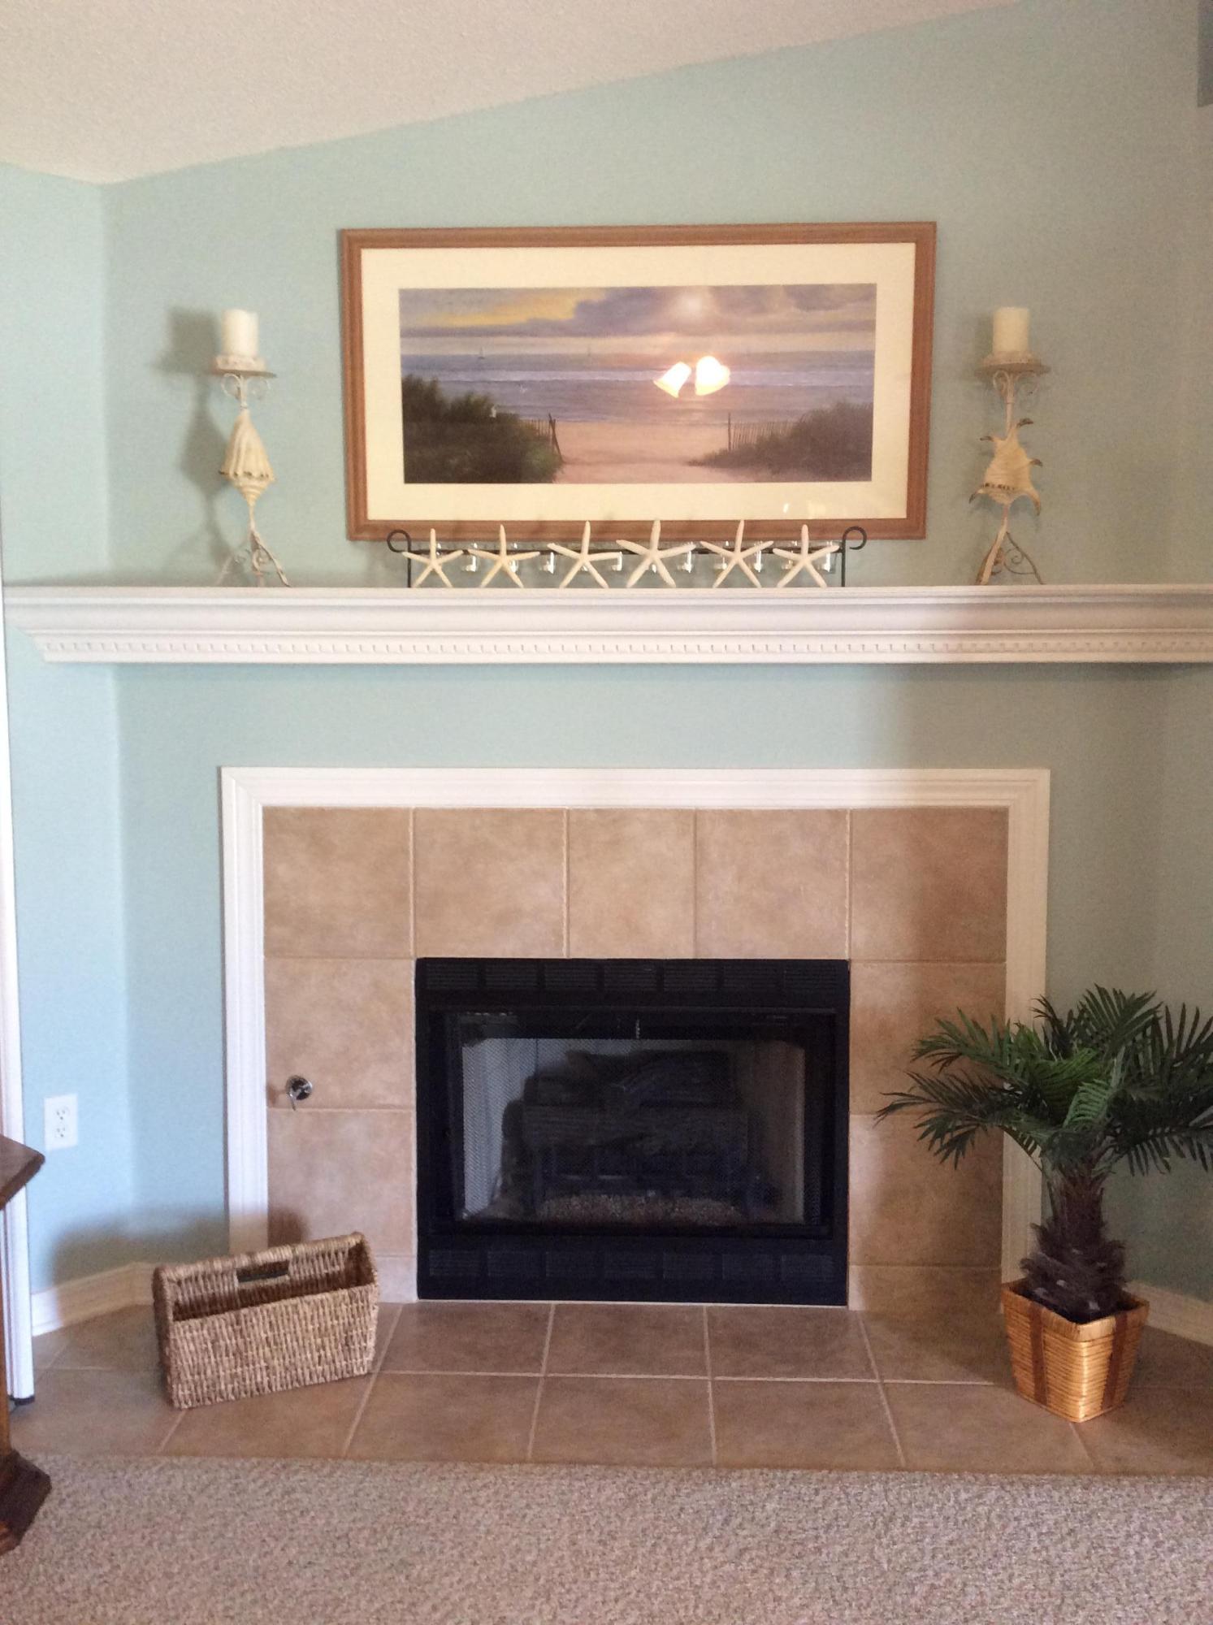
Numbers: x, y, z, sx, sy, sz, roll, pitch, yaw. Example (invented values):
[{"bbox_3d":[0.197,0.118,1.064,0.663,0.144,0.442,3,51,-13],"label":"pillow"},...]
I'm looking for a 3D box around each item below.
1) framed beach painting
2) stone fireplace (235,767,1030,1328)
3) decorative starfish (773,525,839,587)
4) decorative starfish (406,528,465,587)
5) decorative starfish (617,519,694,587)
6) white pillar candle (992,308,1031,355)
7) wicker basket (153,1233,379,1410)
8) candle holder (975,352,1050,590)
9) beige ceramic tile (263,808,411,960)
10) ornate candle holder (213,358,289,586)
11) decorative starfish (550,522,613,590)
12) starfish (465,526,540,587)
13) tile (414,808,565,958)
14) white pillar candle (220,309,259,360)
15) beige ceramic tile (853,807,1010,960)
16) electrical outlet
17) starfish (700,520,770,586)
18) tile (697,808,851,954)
[{"bbox_3d":[0.061,-0.883,3.112,1.212,0.627,0.030,0,9,2],"label":"framed beach painting"},{"bbox_3d":[0.057,0.550,3.332,1.640,1.120,0.050,0,4,2],"label":"stone fireplace"},{"bbox_3d":[0.409,-0.522,3.066,0.137,0.131,0.022,0,4,2],"label":"decorative starfish"},{"bbox_3d":[-0.359,-0.522,3.097,0.125,0.127,0.022,0,4,2],"label":"decorative starfish"},{"bbox_3d":[0.103,-0.529,3.078,0.164,0.144,0.022,0,4,2],"label":"decorative starfish"},{"bbox_3d":[0.808,-0.963,2.996,0.074,0.089,0.074,0,4,2],"label":"white pillar candle"},{"bbox_3d":[-0.675,1.014,3.001,0.418,0.245,0.136,-2,5,-24],"label":"wicker basket"},{"bbox_3d":[0.815,-0.686,3.018,0.149,0.470,0.145,0,4,2],"label":"candle holder"},{"bbox_3d":[-0.583,0.153,3.253,0.321,0.327,0.010,0,4,2],"label":"beige ceramic tile"},{"bbox_3d":[-0.727,-0.691,3.073,0.150,0.469,0.146,0,4,2],"label":"ornate candle holder"},{"bbox_3d":[-0.045,-0.524,3.067,0.147,0.146,0.024,0,-4,2],"label":"decorative starfish"},{"bbox_3d":[-0.210,-0.525,3.091,0.149,0.134,0.022,0,4,2],"label":"starfish"},{"bbox_3d":[-0.252,0.153,3.241,0.327,0.324,0.010,0,4,2],"label":"tile"},{"bbox_3d":[-0.745,-0.975,3.051,0.076,0.096,0.076,0,4,2],"label":"white pillar candle"},{"bbox_3d":[0.690,0.155,3.207,0.332,0.330,0.010,0,4,2],"label":"beige ceramic tile"},{"bbox_3d":[-1.175,0.670,3.237,0.071,0.115,0.008,-4,6,-44],"label":"electrical outlet"},{"bbox_3d":[0.268,-0.528,3.071,0.151,0.142,0.022,0,4,2],"label":"starfish"},{"bbox_3d":[0.363,0.158,3.292,0.333,0.333,0.012,0,4,2],"label":"tile"}]

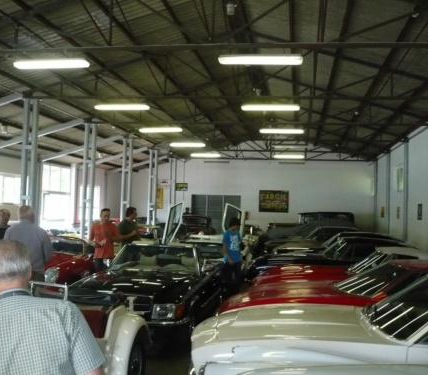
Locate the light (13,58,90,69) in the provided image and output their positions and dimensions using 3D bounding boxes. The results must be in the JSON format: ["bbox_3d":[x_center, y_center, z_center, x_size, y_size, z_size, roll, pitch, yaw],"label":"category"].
[{"bbox_3d":[-3.198,-2.392,9.878,1.550,0.110,0.170,2,-3,10],"label":"light"}]

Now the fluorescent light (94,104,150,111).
[{"bbox_3d":[-2.371,-2.065,13.100,1.480,0.110,0.180,1,-3,10],"label":"fluorescent light"}]

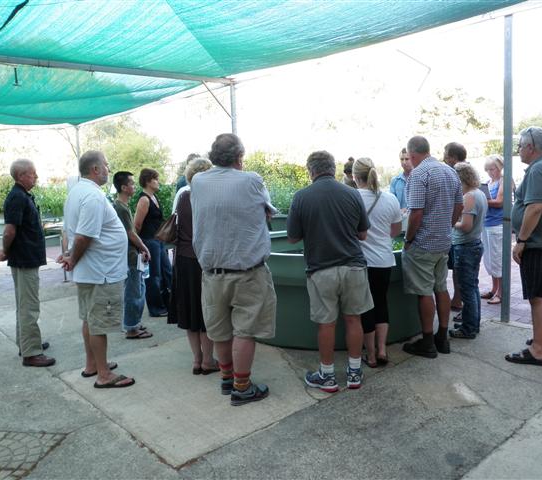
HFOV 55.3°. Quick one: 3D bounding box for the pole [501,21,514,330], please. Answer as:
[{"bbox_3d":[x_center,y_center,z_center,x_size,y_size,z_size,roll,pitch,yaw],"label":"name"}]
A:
[{"bbox_3d":[2.248,-0.635,4.929,0.080,2.904,0.080,1,7,26],"label":"pole"}]

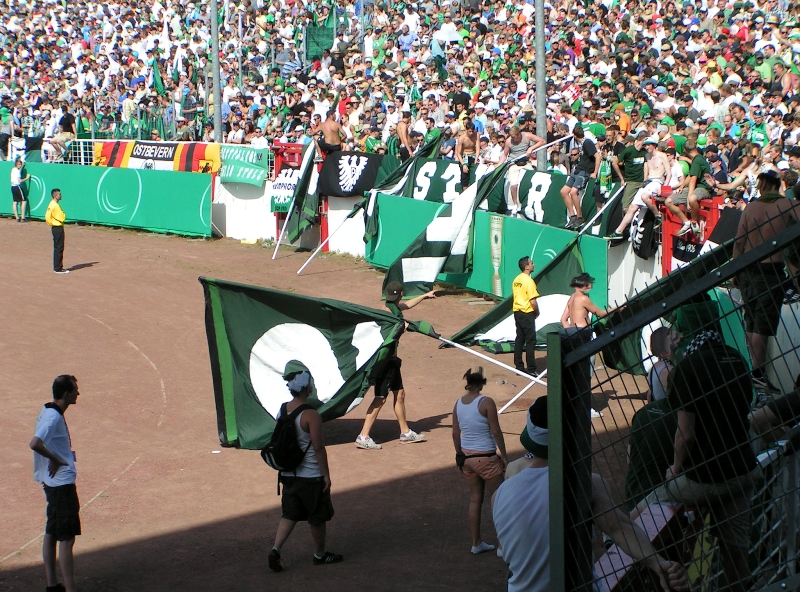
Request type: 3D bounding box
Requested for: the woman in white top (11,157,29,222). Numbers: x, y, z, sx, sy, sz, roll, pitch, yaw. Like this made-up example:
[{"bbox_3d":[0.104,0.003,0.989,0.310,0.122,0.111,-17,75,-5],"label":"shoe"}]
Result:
[{"bbox_3d":[-11.219,-3.111,58.600,0.450,1.760,0.500,-6,8,-40],"label":"woman in white top"}]

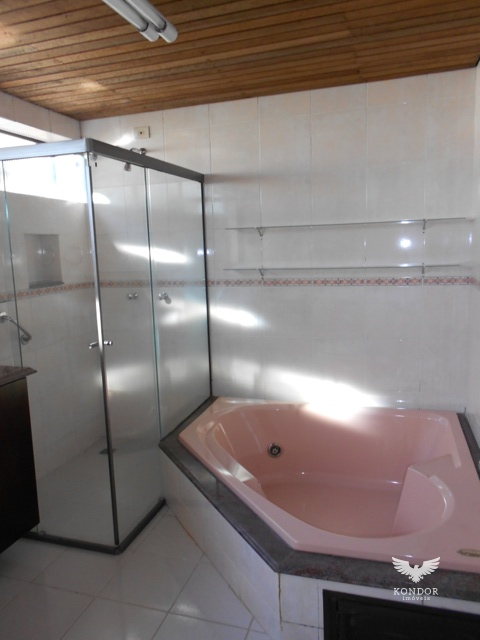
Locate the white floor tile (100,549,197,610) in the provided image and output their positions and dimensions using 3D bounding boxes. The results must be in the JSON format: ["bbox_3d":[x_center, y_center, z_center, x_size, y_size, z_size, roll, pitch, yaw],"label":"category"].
[{"bbox_3d":[-0.399,1.145,2.117,0.330,0.012,0.330,1,9,18],"label":"white floor tile"}]

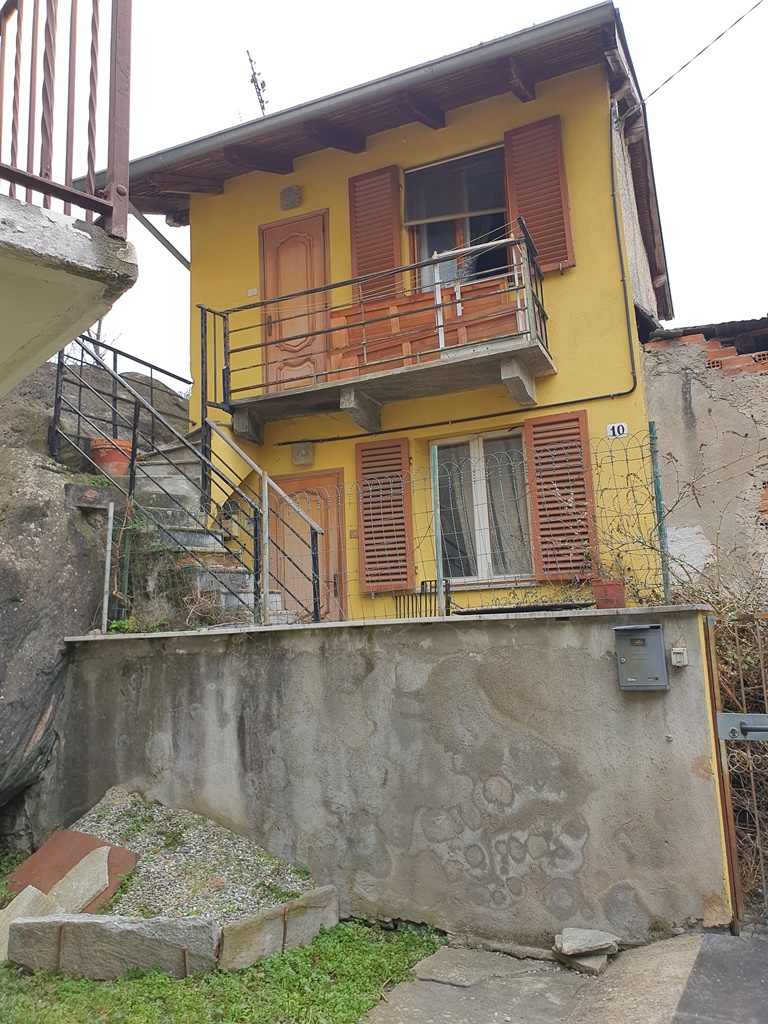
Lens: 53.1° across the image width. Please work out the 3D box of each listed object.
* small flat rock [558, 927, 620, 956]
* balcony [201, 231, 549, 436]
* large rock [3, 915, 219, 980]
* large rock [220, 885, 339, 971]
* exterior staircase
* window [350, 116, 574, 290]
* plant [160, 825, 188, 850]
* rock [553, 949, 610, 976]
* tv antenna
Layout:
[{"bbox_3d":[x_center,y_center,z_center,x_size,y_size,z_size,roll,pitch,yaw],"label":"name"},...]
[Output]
[{"bbox_3d":[1.044,2.188,3.916,0.290,0.070,0.260,-4,-11,10],"label":"small flat rock"},{"bbox_3d":[-0.086,-1.470,7.198,3.183,1.253,0.771,-7,-12,21],"label":"balcony"},{"bbox_3d":[-1.401,2.253,4.033,1.150,0.290,0.130,-4,-11,10],"label":"large rock"},{"bbox_3d":[-0.578,2.249,4.195,0.110,0.250,0.800,-13,-15,43],"label":"large rock"},{"bbox_3d":[-1.540,-0.105,6.753,1.900,3.000,1.950,-7,-12,21],"label":"exterior staircase"},{"bbox_3d":[0.689,-2.886,7.553,2.218,1.548,0.160,-7,-12,21],"label":"window"},{"bbox_3d":[-1.242,1.909,4.558,0.160,0.100,0.160,-4,-11,10],"label":"plant"},{"bbox_3d":[1.006,2.259,3.931,0.200,0.075,0.280,5,-13,-33],"label":"rock"},{"bbox_3d":[-1.700,-5.759,10.336,0.300,0.350,1.050,-3,-11,1],"label":"tv antenna"}]

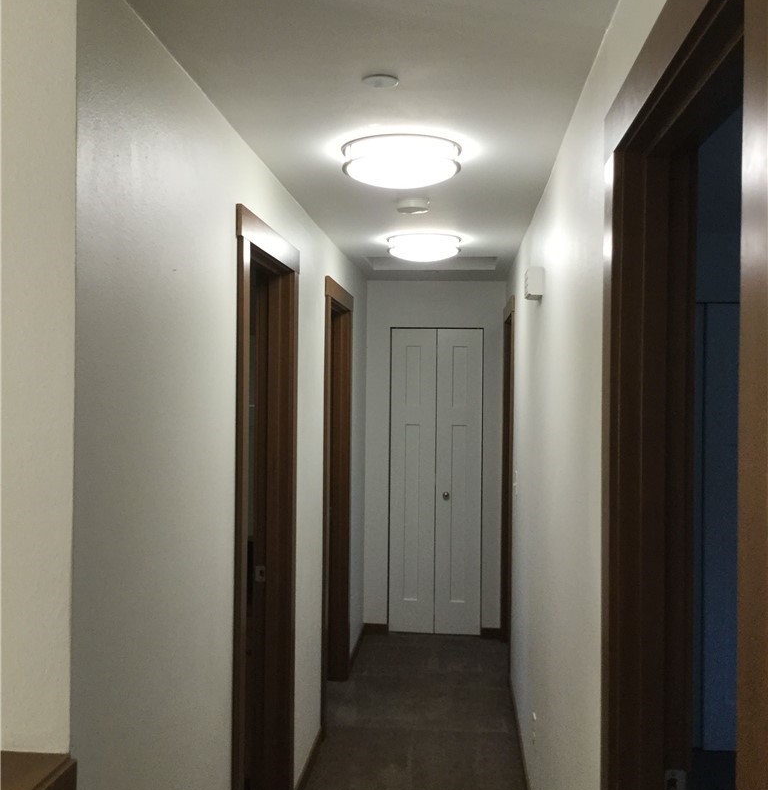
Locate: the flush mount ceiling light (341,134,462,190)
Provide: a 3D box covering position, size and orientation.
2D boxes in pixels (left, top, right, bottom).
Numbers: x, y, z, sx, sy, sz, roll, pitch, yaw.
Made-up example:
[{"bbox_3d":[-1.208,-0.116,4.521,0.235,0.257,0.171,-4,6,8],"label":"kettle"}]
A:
[{"bbox_3d":[0.054,-0.692,2.794,0.358,0.105,0.358,0,0,5],"label":"flush mount ceiling light"}]

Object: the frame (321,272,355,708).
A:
[{"bbox_3d":[-0.296,0.528,4.719,0.145,2.156,1.010,0,0,5],"label":"frame"}]

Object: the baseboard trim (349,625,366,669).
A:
[{"bbox_3d":[-0.164,1.559,5.643,0.015,0.078,0.890,0,0,5],"label":"baseboard trim"}]

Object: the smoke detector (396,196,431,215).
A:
[{"bbox_3d":[0.114,-0.723,3.514,0.126,0.046,0.126,0,0,5],"label":"smoke detector"}]

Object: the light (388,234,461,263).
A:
[{"bbox_3d":[0.197,-0.695,4.418,0.356,0.105,0.356,0,0,5],"label":"light"}]

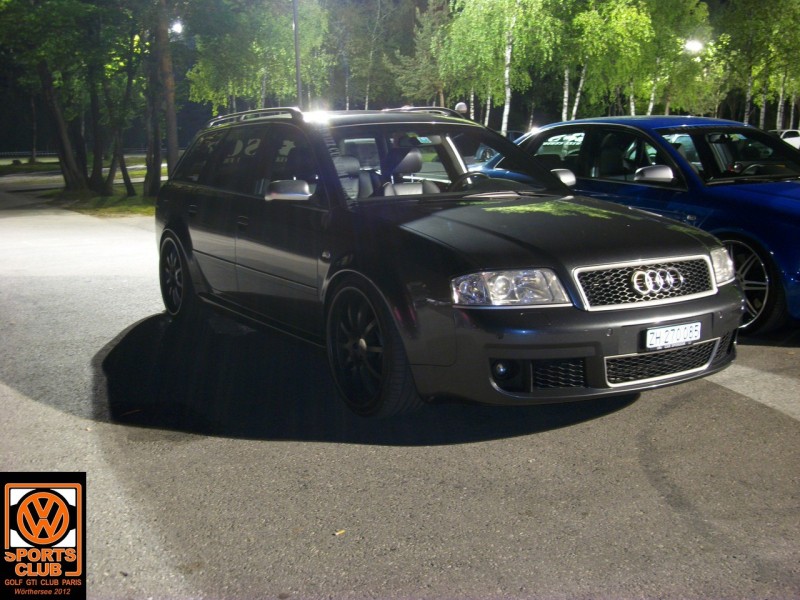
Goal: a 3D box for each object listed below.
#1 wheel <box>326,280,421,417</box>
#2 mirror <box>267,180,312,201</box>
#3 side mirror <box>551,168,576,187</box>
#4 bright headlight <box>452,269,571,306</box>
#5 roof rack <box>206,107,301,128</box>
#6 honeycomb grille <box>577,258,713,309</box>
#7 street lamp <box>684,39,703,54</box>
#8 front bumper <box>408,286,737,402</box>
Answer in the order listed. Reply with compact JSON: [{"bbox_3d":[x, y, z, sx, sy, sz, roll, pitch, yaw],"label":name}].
[{"bbox_3d":[-0.103,0.198,4.421,0.255,0.640,0.640,-6,11,-29],"label":"wheel"},{"bbox_3d":[-0.559,-0.557,4.907,0.235,0.105,0.150,-6,11,-29],"label":"mirror"},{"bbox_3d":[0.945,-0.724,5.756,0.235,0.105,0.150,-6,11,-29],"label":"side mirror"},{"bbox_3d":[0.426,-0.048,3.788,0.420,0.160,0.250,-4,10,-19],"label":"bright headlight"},{"bbox_3d":[-0.947,-1.139,6.096,0.070,0.085,1.610,-6,11,-29],"label":"roof rack"},{"bbox_3d":[1.033,-0.076,3.953,0.740,0.175,0.120,-6,11,-29],"label":"honeycomb grille"},{"bbox_3d":[9.072,-7.835,30.000,0.550,0.450,0.500,2,10,16],"label":"street lamp"},{"bbox_3d":[0.940,0.142,4.161,1.790,0.430,0.610,-6,11,-29],"label":"front bumper"}]

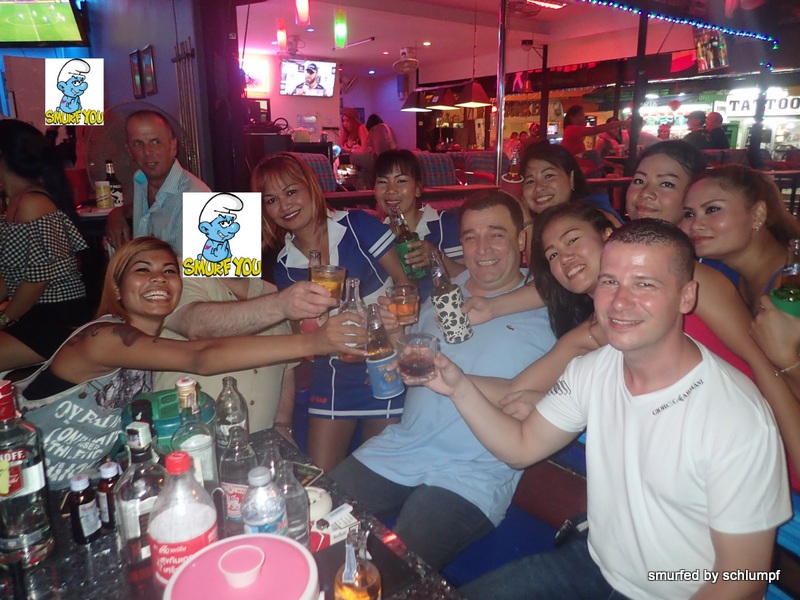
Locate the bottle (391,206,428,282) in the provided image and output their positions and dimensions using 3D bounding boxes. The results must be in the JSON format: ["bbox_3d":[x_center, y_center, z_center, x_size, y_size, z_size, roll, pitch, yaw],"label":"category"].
[{"bbox_3d":[0.018,-0.155,1.600,0.070,0.230,0.070,-15,28,3],"label":"bottle"}]

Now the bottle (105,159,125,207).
[{"bbox_3d":[-1.270,-0.520,2.570,0.065,0.209,0.065,-8,16,-25],"label":"bottle"}]

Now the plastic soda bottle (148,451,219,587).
[{"bbox_3d":[-0.297,0.352,0.813,0.090,0.292,0.090,-7,16,-23],"label":"plastic soda bottle"}]

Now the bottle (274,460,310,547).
[{"bbox_3d":[-0.175,0.361,0.917,0.064,0.220,0.064,-4,15,-12],"label":"bottle"}]

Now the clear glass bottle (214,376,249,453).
[{"bbox_3d":[-0.357,0.272,1.240,0.064,0.222,0.064,-5,15,-17],"label":"clear glass bottle"}]

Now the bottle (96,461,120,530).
[{"bbox_3d":[-0.541,0.368,1.090,0.051,0.124,0.051,2,15,10],"label":"bottle"}]

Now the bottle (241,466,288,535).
[{"bbox_3d":[-0.195,0.346,0.834,0.065,0.220,0.065,0,13,0],"label":"bottle"}]

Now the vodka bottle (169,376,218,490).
[{"bbox_3d":[-0.339,0.277,0.959,0.077,0.298,0.077,0,13,0],"label":"vodka bottle"}]

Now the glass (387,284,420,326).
[{"bbox_3d":[0.012,0.015,1.340,0.074,0.083,0.074,-10,19,2],"label":"glass"}]

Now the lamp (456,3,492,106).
[{"bbox_3d":[0.780,-2.583,6.084,0.280,1.008,0.280,-10,16,-35],"label":"lamp"}]

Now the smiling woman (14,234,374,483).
[{"bbox_3d":[-0.488,0.429,1.423,0.620,1.150,0.620,-13,18,-37],"label":"smiling woman"}]

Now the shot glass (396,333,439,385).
[{"bbox_3d":[0.036,0.113,1.100,0.080,0.077,0.080,0,15,2],"label":"shot glass"}]

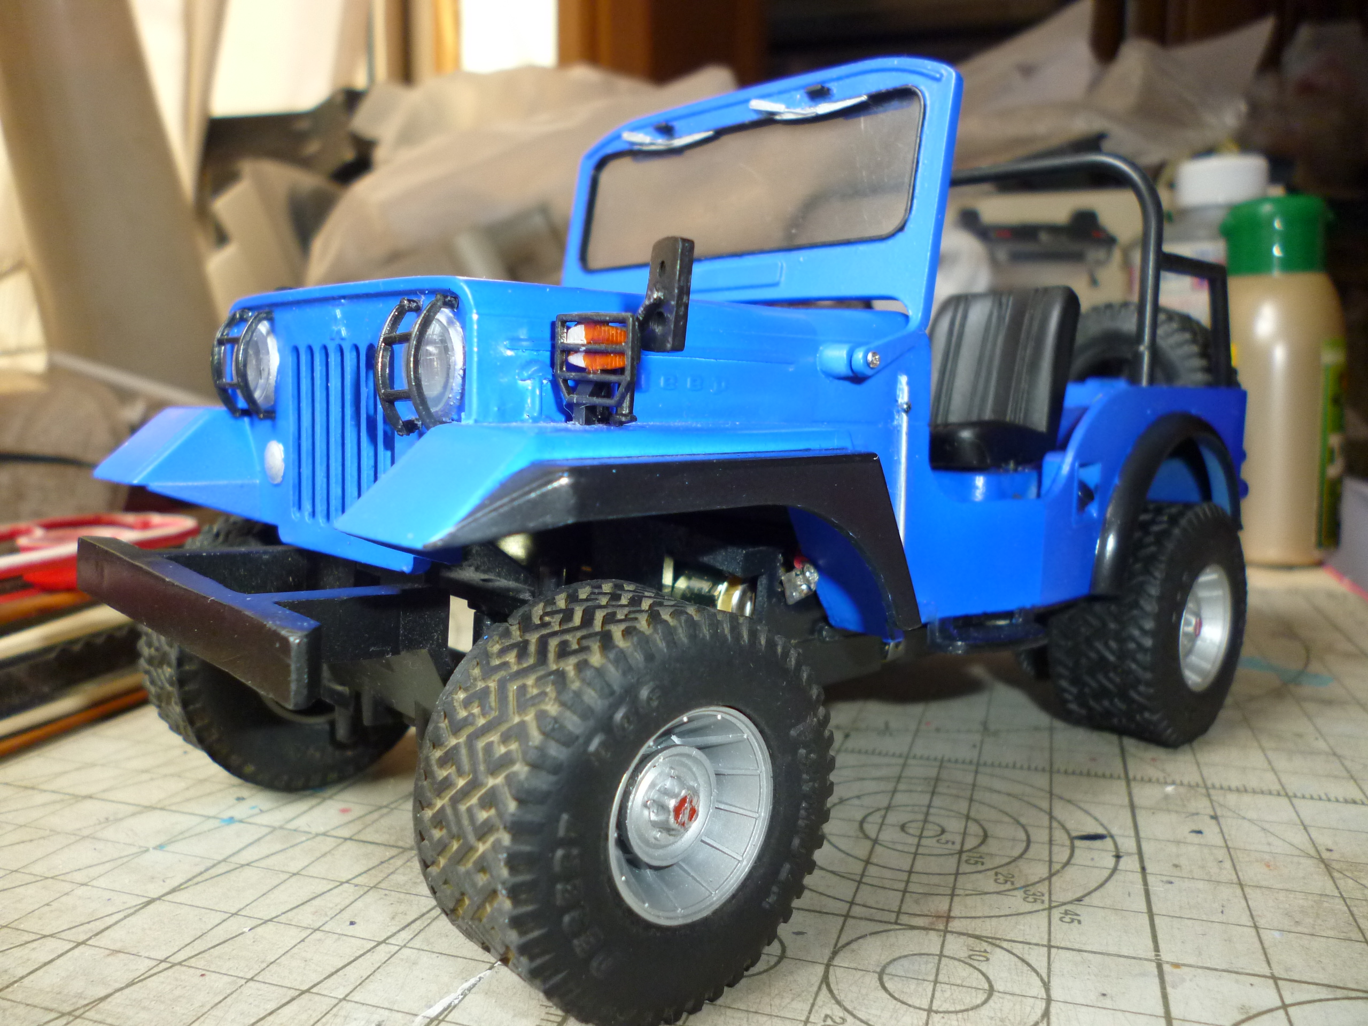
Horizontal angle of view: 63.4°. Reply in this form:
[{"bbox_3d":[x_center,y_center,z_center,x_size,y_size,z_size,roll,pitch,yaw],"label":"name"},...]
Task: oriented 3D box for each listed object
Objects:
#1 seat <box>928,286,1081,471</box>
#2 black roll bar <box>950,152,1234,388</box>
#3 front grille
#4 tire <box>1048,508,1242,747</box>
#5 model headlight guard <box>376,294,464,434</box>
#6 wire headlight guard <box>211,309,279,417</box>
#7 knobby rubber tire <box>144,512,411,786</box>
[{"bbox_3d":[0.042,-0.020,0.162,0.026,0.025,0.021,-7,10,-42],"label":"seat"},{"bbox_3d":[0.057,-0.040,0.198,0.035,0.035,0.072,-7,10,-42],"label":"black roll bar"},{"bbox_3d":[-0.035,-0.008,0.116,0.002,0.020,0.023,-7,10,-42],"label":"front grille"},{"bbox_3d":[0.071,0.016,0.168,0.037,0.037,0.016,-7,10,-42],"label":"tire"},{"bbox_3d":[-0.024,-0.013,0.098,0.005,0.012,0.008,-7,10,-42],"label":"model headlight guard"},{"bbox_3d":[-0.051,-0.017,0.127,0.005,0.012,0.008,-7,10,-42],"label":"wire headlight guard"},{"bbox_3d":[-0.053,0.018,0.153,0.037,0.037,0.016,-7,10,-42],"label":"knobby rubber tire"}]

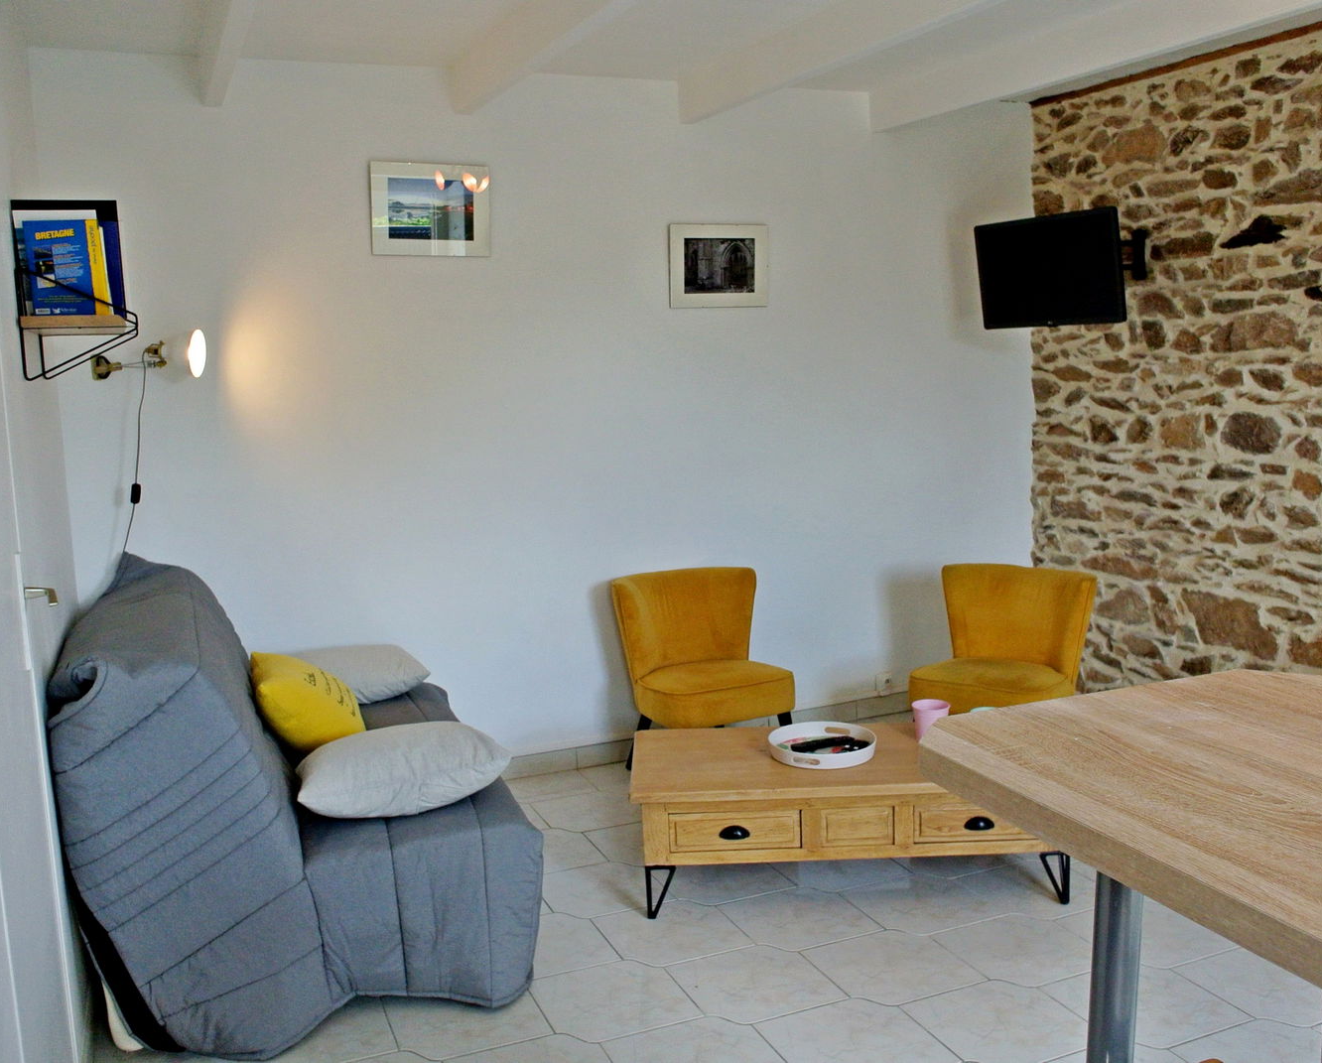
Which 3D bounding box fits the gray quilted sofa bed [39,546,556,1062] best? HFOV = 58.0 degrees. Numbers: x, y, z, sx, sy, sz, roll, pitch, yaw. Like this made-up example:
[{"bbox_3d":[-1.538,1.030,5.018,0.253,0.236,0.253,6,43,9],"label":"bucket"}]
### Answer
[{"bbox_3d":[-1.031,0.603,3.263,0.990,0.930,1.460,-5,9,-21],"label":"gray quilted sofa bed"}]

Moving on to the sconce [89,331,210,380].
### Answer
[{"bbox_3d":[-1.515,-0.520,3.534,0.330,0.150,0.160,-3,9,-13],"label":"sconce"}]

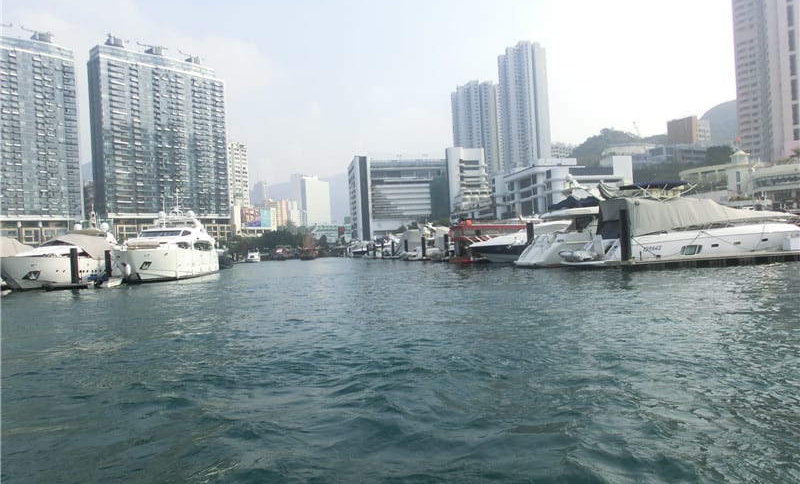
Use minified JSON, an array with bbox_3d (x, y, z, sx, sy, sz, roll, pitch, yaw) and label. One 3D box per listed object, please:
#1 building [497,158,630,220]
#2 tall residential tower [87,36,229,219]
[{"bbox_3d":[59.236,-13.908,202.435,37.000,26.800,38.000,-3,-1,-12],"label":"building"},{"bbox_3d":[-134.328,-46.278,315.040,67.260,113.800,19.100,-2,-1,-45],"label":"tall residential tower"}]

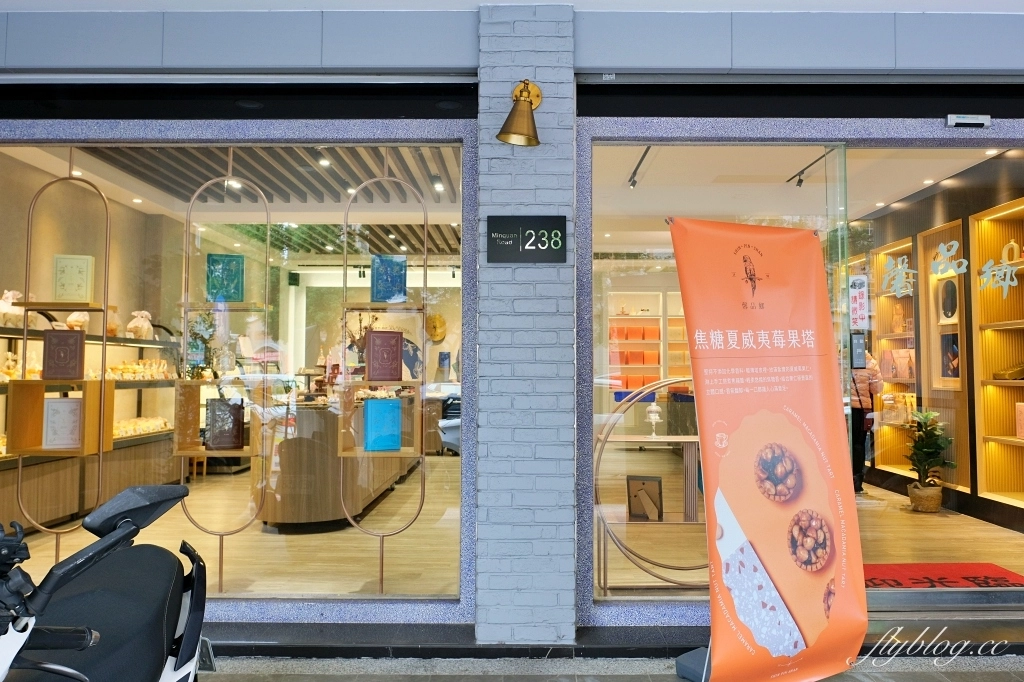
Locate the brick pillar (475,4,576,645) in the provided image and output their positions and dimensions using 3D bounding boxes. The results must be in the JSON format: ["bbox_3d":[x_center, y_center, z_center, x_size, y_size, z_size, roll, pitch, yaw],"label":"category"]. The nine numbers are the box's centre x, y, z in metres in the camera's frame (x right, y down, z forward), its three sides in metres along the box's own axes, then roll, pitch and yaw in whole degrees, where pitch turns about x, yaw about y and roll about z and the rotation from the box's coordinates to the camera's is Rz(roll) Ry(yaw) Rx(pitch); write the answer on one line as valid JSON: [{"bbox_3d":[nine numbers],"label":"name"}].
[{"bbox_3d":[0.067,-0.099,3.298,0.448,2.926,0.380,0,-3,0],"label":"brick pillar"}]

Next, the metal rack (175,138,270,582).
[{"bbox_3d":[-1.503,0.135,3.587,0.440,2.337,0.245,0,-3,0],"label":"metal rack"}]

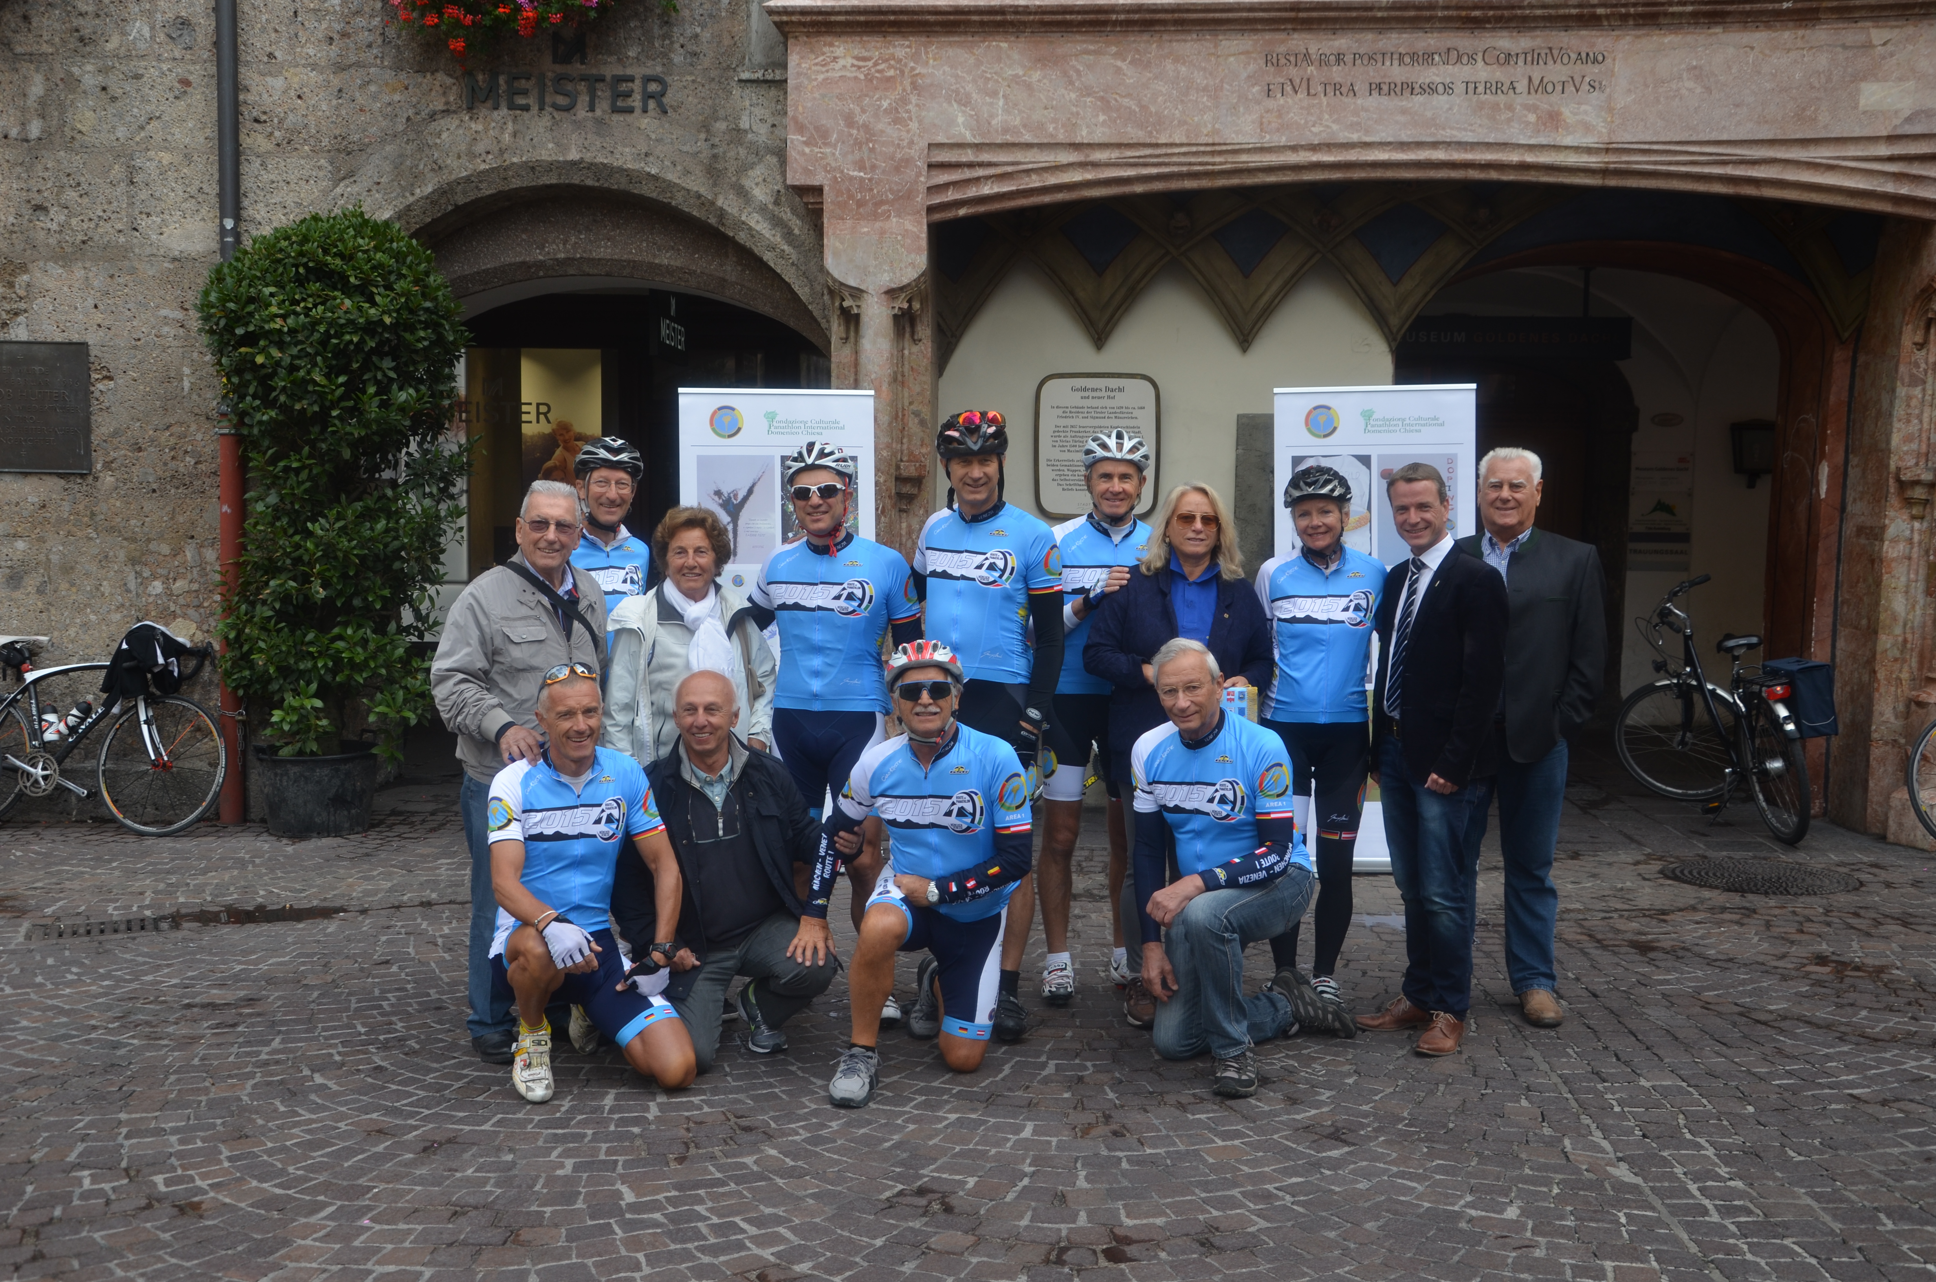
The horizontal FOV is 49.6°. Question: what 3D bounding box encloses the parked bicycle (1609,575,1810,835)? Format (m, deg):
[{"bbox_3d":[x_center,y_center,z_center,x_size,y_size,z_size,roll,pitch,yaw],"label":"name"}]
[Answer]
[{"bbox_3d":[3.678,0.311,10.214,0.620,1.160,1.650,0,5,-5],"label":"parked bicycle"}]

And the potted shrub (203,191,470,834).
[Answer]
[{"bbox_3d":[-2.927,-0.544,9.608,1.220,2.880,1.100,0,5,0],"label":"potted shrub"}]

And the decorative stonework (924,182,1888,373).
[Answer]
[{"bbox_3d":[2.141,-1.765,10.092,4.600,0.900,0.700,1,5,2],"label":"decorative stonework"}]

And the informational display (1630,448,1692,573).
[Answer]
[{"bbox_3d":[4.535,-0.838,13.724,0.395,0.770,0.030,1,5,3],"label":"informational display"}]

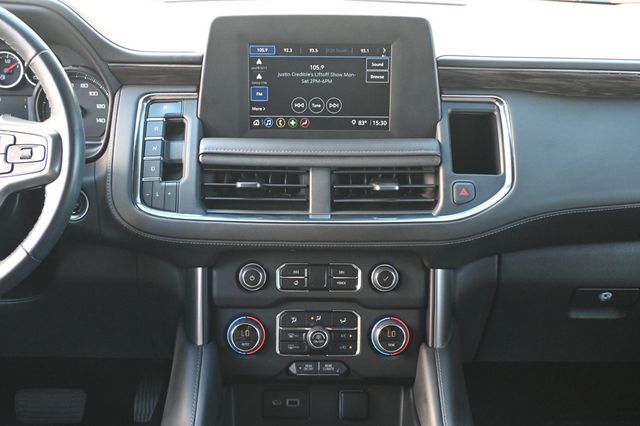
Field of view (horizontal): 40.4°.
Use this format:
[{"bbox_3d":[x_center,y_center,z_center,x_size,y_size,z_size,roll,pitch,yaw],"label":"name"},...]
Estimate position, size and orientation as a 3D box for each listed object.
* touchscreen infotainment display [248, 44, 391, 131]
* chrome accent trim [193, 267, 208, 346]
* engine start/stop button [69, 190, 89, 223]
[{"bbox_3d":[0.001,-0.156,1.082,0.175,0.106,0.018,0,10,0],"label":"touchscreen infotainment display"},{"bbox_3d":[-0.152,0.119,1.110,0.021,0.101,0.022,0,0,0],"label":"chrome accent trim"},{"bbox_3d":[-0.309,-0.009,1.090,0.041,0.041,0.020,0,7,0],"label":"engine start/stop button"}]

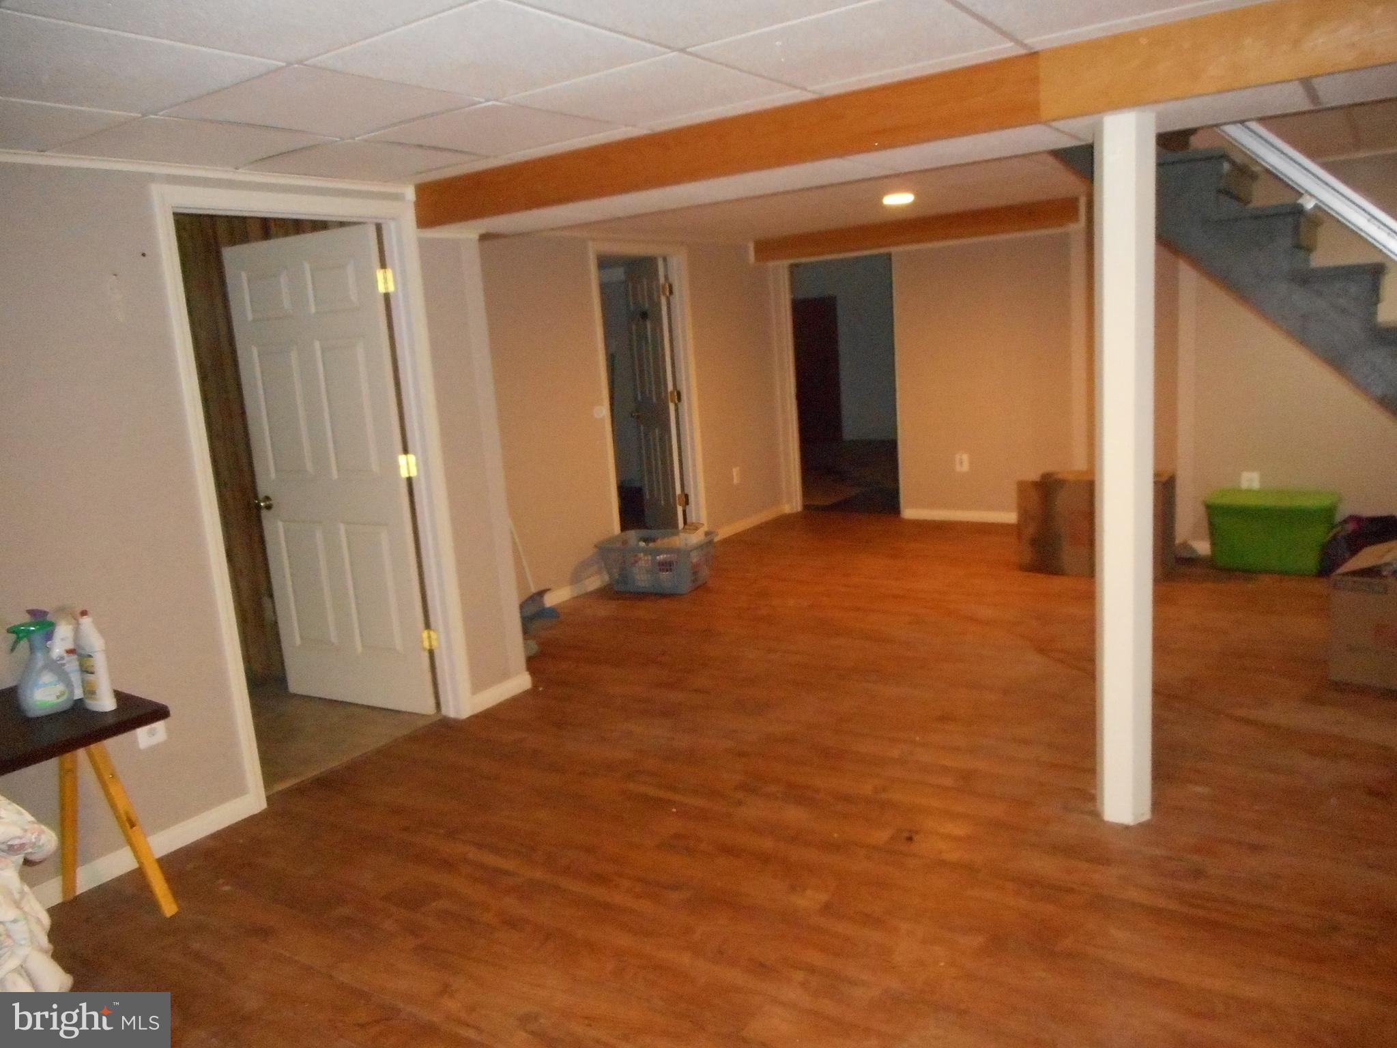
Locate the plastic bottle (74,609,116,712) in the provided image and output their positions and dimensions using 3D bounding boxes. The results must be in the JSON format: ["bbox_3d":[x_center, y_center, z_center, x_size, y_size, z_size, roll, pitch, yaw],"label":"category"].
[{"bbox_3d":[-1.584,0.353,2.628,0.090,0.270,0.068,-2,11,12],"label":"plastic bottle"}]

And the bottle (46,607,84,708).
[{"bbox_3d":[-1.682,0.344,2.711,0.105,0.255,0.070,-15,15,-43],"label":"bottle"}]

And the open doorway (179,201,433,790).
[{"bbox_3d":[-1.401,-0.084,3.803,0.140,2.055,0.920,3,13,34],"label":"open doorway"}]

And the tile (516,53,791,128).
[{"bbox_3d":[-0.130,-1.173,2.753,0.605,0.020,0.605,3,13,34],"label":"tile"}]

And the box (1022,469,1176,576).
[{"bbox_3d":[2.269,-0.006,5.777,0.775,0.545,0.340,3,13,34],"label":"box"}]

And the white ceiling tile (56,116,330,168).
[{"bbox_3d":[-1.472,-1.125,2.974,0.575,0.018,0.595,3,13,34],"label":"white ceiling tile"}]

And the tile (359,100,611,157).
[{"bbox_3d":[-0.634,-1.201,3.095,0.605,0.020,0.605,3,13,34],"label":"tile"}]

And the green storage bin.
[{"bbox_3d":[3.246,0.047,5.733,0.620,0.400,0.410,3,13,34],"label":"green storage bin"}]

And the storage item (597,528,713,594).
[{"bbox_3d":[-0.238,0.240,6.203,0.630,0.280,0.450,1,12,27],"label":"storage item"}]

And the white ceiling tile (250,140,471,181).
[{"bbox_3d":[-1.126,-1.228,3.429,0.585,0.020,0.605,3,13,34],"label":"white ceiling tile"}]

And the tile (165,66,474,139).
[{"bbox_3d":[-0.975,-1.095,2.634,0.610,0.018,0.595,3,13,34],"label":"tile"}]

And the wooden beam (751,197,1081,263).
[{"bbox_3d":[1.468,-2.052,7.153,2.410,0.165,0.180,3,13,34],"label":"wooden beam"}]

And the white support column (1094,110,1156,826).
[{"bbox_3d":[1.221,-0.105,2.884,0.155,2.000,0.155,3,13,34],"label":"white support column"}]

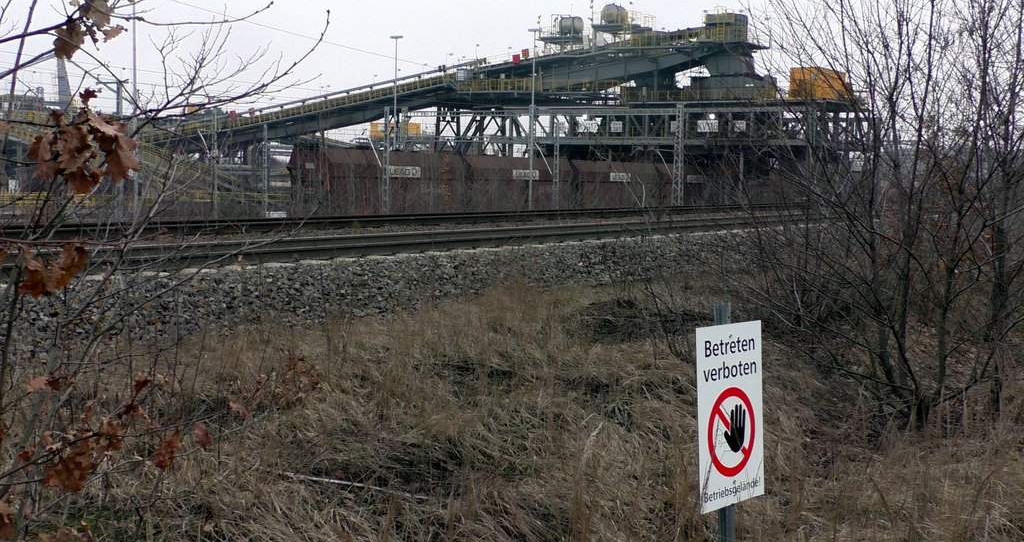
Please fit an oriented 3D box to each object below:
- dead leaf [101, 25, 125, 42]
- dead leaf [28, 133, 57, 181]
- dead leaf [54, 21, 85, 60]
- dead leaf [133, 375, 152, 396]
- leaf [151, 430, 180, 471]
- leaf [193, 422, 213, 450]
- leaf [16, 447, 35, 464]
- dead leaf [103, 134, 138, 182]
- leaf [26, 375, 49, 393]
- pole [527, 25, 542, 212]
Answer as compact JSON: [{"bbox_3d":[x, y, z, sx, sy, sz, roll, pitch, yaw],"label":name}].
[{"bbox_3d":[-0.981,-0.583,2.800,0.057,0.038,0.035,0,6,-19],"label":"dead leaf"},{"bbox_3d":[-1.114,-0.269,2.700,0.069,0.110,0.040,-1,6,-22],"label":"dead leaf"},{"bbox_3d":[-1.087,-0.566,2.800,0.071,0.090,0.040,-1,6,-21],"label":"dead leaf"},{"bbox_3d":[-1.069,0.331,3.300,0.056,0.056,0.040,0,6,-18],"label":"dead leaf"},{"bbox_3d":[-0.972,0.501,3.200,0.082,0.109,0.050,0,6,-17],"label":"leaf"},{"bbox_3d":[-0.896,0.476,3.300,0.056,0.079,0.040,0,6,-15],"label":"leaf"},{"bbox_3d":[-1.323,0.501,3.100,0.048,0.042,0.040,-1,6,-23],"label":"leaf"},{"bbox_3d":[-0.910,-0.264,2.650,0.081,0.108,0.045,0,6,-19],"label":"dead leaf"},{"bbox_3d":[-1.290,0.308,3.100,0.058,0.048,0.040,-1,6,-23],"label":"leaf"},{"bbox_3d":[1.322,-9.504,72.500,0.870,11.900,0.350,2,6,0],"label":"pole"}]

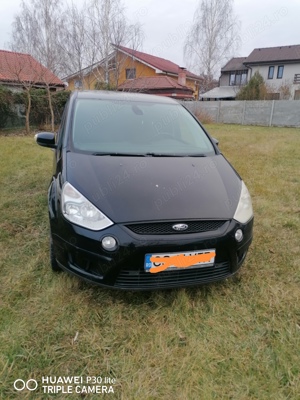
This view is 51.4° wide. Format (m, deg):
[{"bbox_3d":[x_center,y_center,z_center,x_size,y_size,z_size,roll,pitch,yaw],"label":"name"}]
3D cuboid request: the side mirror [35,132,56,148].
[{"bbox_3d":[-1.135,-0.654,3.410,0.240,0.165,0.130,-1,17,-14],"label":"side mirror"}]

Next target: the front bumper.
[{"bbox_3d":[0.156,0.342,2.433,1.820,0.520,0.560,-1,17,-14],"label":"front bumper"}]

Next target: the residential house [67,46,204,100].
[{"bbox_3d":[-1.189,-16.155,43.186,13.572,7.476,15.840,9,19,24],"label":"residential house"}]

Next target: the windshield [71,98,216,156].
[{"bbox_3d":[-0.103,-0.793,3.334,1.460,0.190,1.100,-1,45,-14],"label":"windshield"}]

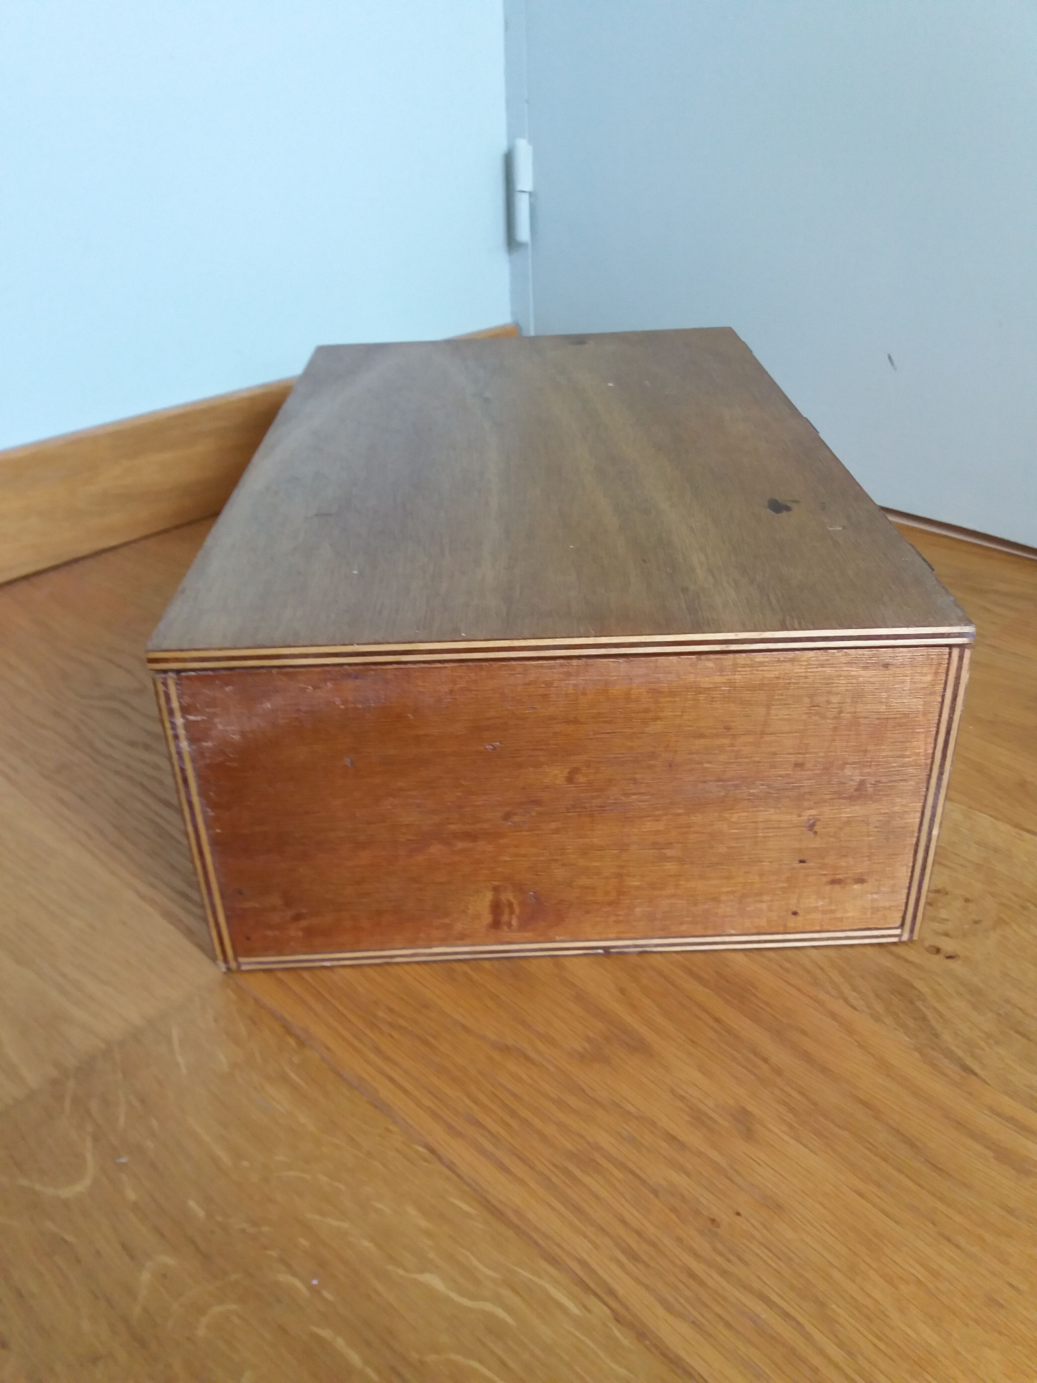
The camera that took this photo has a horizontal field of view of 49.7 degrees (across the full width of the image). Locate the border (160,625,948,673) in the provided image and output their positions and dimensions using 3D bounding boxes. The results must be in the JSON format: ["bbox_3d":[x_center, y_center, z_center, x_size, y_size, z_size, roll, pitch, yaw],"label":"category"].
[{"bbox_3d":[0.014,-0.015,0.355,0.260,0.007,0.008,-2,30,-1],"label":"border"}]

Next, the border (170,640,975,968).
[{"bbox_3d":[0.017,0.043,0.389,0.259,0.127,0.008,-2,30,0],"label":"border"}]

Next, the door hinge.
[{"bbox_3d":[0.004,-0.397,0.888,0.015,0.075,0.013,25,40,38],"label":"door hinge"}]

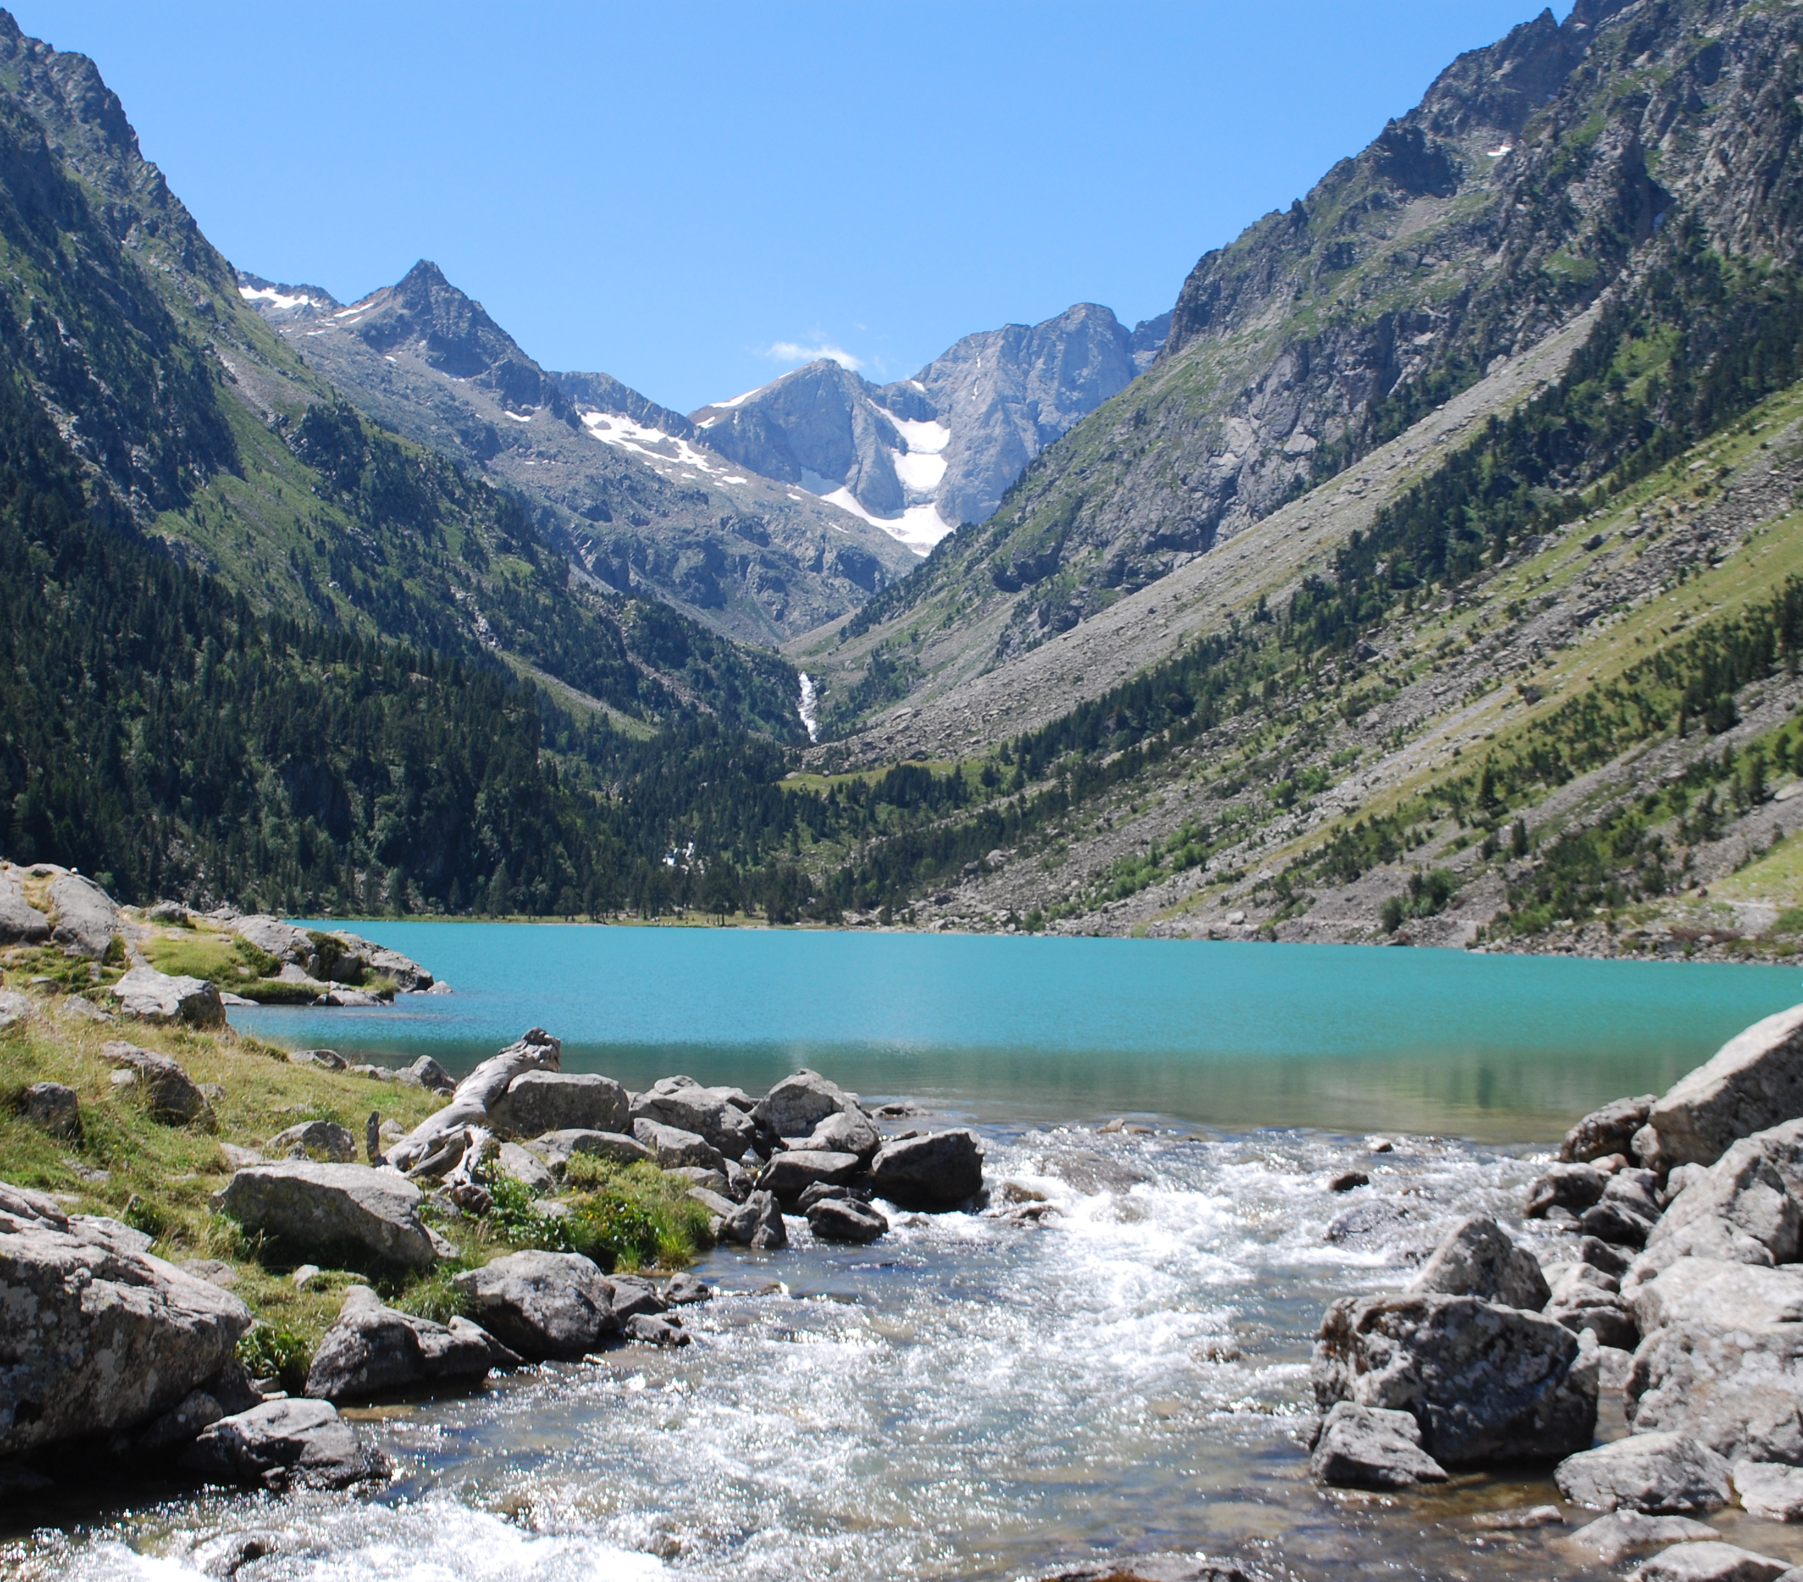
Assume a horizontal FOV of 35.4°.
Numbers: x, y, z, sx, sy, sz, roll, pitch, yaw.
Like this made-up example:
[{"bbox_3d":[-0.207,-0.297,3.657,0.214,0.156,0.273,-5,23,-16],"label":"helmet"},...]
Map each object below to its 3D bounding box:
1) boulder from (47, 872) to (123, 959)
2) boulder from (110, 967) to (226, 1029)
[{"bbox_3d":[-19.054,2.975,66.000,1.800,2.100,2.200,1,-3,-16],"label":"boulder"},{"bbox_3d":[-13.225,3.731,51.000,2.100,1.150,1.700,1,-3,-14],"label":"boulder"}]

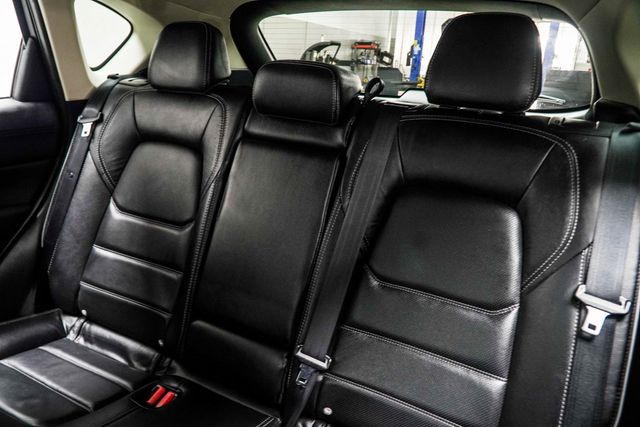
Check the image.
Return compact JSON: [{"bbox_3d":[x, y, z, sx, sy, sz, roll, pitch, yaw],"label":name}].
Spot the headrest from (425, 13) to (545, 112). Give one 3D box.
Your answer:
[{"bbox_3d":[0.324,-0.297,0.951,0.211,0.181,0.108,12,10,26],"label":"headrest"}]

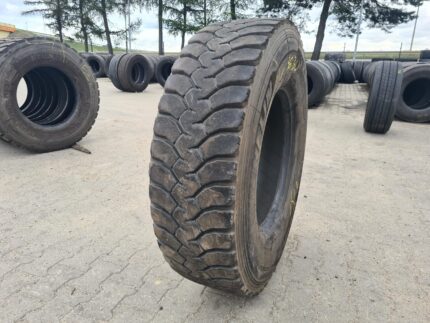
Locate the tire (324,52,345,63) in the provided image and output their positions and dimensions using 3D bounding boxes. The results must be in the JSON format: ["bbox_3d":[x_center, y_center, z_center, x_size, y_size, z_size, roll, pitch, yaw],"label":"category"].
[{"bbox_3d":[6.598,-5.728,17.800,1.070,0.360,1.070,2,17,0],"label":"tire"}]

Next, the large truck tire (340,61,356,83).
[{"bbox_3d":[6.954,-4.676,17.000,0.330,1.020,1.020,2,17,-2],"label":"large truck tire"}]

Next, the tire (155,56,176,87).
[{"bbox_3d":[-1.461,-2.897,10.558,1.020,1.020,0.310,12,20,28],"label":"tire"}]

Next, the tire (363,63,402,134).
[{"bbox_3d":[2.423,-0.929,4.692,0.340,1.020,1.020,12,20,23],"label":"tire"}]

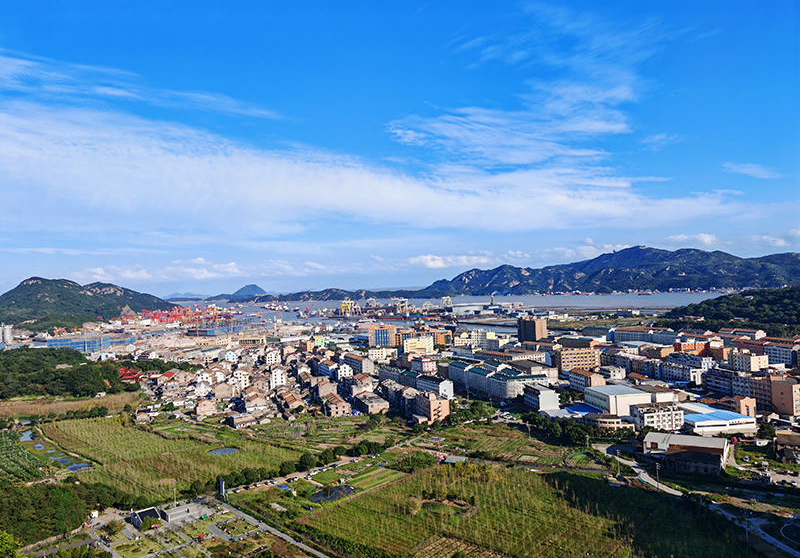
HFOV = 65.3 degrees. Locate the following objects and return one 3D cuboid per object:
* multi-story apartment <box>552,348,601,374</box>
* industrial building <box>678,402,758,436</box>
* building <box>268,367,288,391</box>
[{"bbox_3d":[168.950,76.460,592.570,37.560,18.340,14.990,-2,-1,-7],"label":"multi-story apartment"},{"bbox_3d":[178.854,82.216,371.184,35.000,9.000,45.000,-3,-1,-7],"label":"industrial building"},{"bbox_3d":[-109.720,89.560,562.630,11.600,18.620,13.390,-2,-1,-18],"label":"building"}]

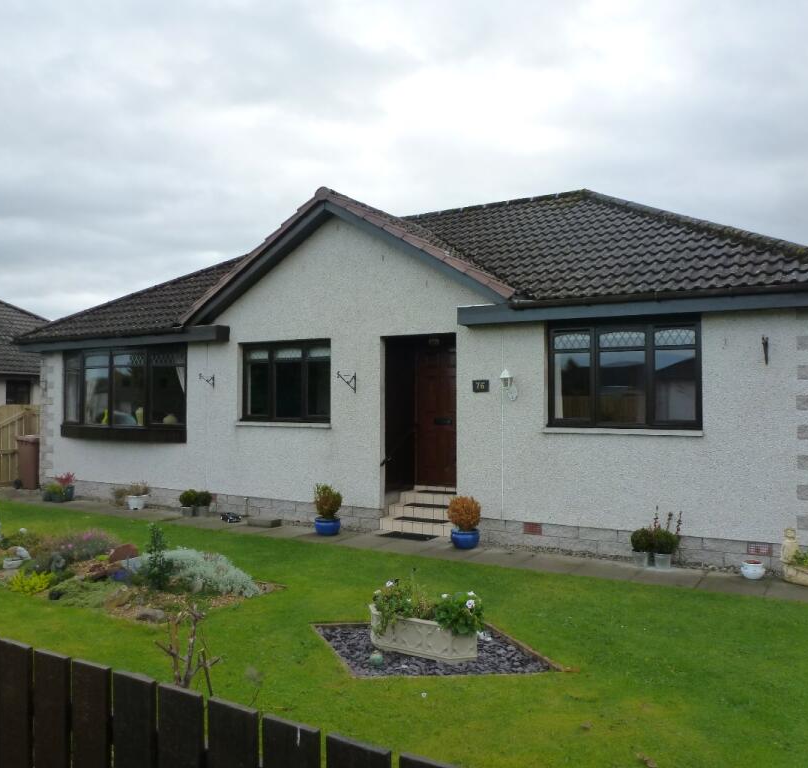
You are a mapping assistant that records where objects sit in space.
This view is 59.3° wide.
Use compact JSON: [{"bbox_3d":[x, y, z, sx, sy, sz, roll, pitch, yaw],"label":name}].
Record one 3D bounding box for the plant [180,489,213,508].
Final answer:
[{"bbox_3d":[-3.216,1.737,10.948,0.500,0.281,0.340,0,-1,29],"label":"plant"}]

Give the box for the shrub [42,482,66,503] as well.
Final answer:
[{"bbox_3d":[-6.153,1.930,12.597,0.400,0.301,0.360,-1,-1,30],"label":"shrub"}]

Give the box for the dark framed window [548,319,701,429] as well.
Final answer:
[{"bbox_3d":[2.534,-0.091,8.247,1.750,1.230,0.100,-1,-1,30],"label":"dark framed window"}]

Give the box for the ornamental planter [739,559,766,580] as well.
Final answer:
[{"bbox_3d":[3.502,1.869,7.116,0.250,0.160,0.240,-1,-1,30],"label":"ornamental planter"}]

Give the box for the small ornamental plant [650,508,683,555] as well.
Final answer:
[{"bbox_3d":[2.781,1.567,7.547,0.320,0.487,0.300,-1,-1,30],"label":"small ornamental plant"}]

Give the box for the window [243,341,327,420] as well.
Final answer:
[{"bbox_3d":[-1.725,-0.031,10.544,1.660,1.185,0.100,0,-1,29],"label":"window"}]

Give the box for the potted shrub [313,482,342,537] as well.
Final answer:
[{"bbox_3d":[-1.020,1.650,9.466,0.390,0.673,0.390,0,-1,0],"label":"potted shrub"}]

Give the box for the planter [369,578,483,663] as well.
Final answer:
[{"bbox_3d":[0.167,1.637,4.973,0.780,0.400,0.370,0,-1,29],"label":"planter"}]

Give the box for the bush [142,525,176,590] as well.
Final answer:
[{"bbox_3d":[-2.282,1.603,6.600,0.290,0.600,0.280,0,-1,29],"label":"bush"}]

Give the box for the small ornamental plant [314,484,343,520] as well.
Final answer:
[{"bbox_3d":[-1.015,1.570,9.430,0.380,0.443,0.380,0,-1,0],"label":"small ornamental plant"}]

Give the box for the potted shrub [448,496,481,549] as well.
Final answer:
[{"bbox_3d":[0.738,1.675,8.660,0.390,0.603,0.390,0,-1,0],"label":"potted shrub"}]

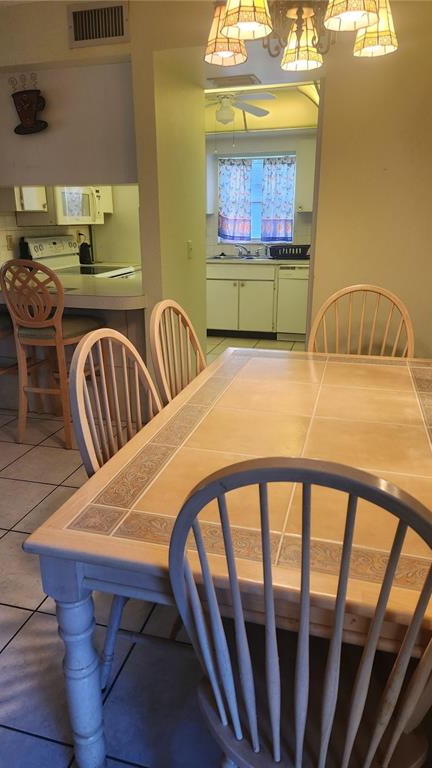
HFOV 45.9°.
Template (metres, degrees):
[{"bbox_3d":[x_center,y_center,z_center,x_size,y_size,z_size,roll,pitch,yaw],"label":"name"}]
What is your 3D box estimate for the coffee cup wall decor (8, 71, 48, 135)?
[{"bbox_3d":[-1.104,-1.650,3.011,0.260,0.325,0.030,5,19,15],"label":"coffee cup wall decor"}]

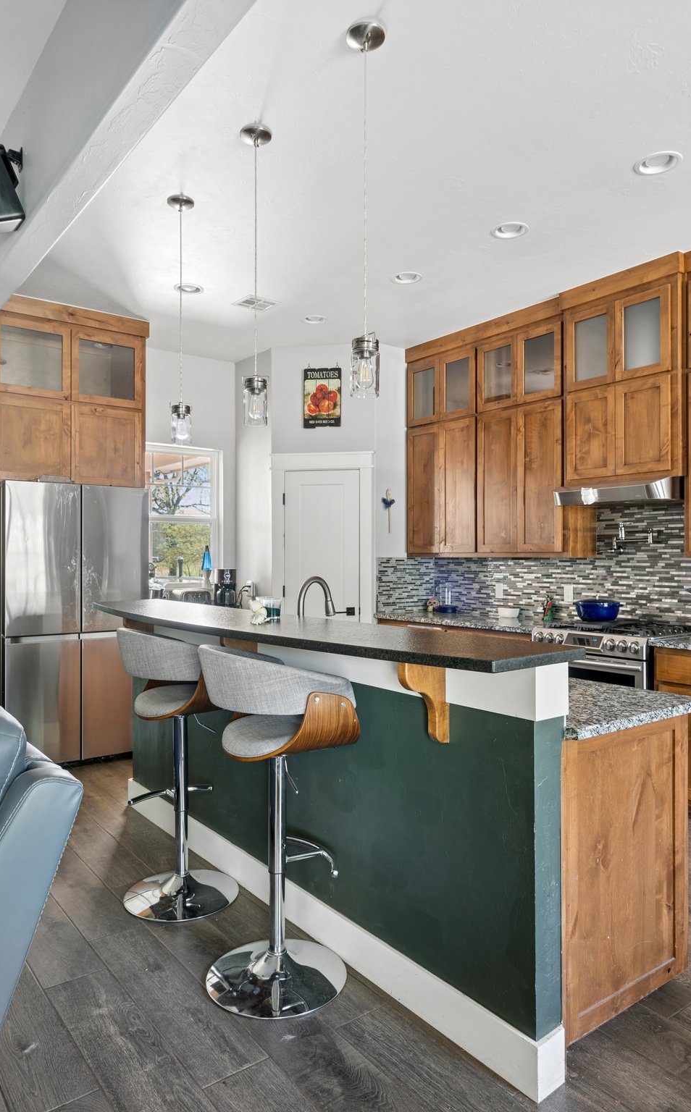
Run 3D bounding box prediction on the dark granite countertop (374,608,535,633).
[{"bbox_3d":[0.979,0.473,5.289,0.650,0.035,1.515,0,0,-38],"label":"dark granite countertop"}]

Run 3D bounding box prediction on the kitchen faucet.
[{"bbox_3d":[-0.140,0.272,3.207,0.215,0.369,0.060,0,0,-38],"label":"kitchen faucet"}]

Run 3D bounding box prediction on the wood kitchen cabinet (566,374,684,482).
[{"bbox_3d":[1.803,-0.748,4.428,0.410,0.595,0.765,0,0,-38],"label":"wood kitchen cabinet"}]

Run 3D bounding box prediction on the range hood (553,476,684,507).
[{"bbox_3d":[1.737,-0.383,4.390,0.560,0.135,0.765,0,0,-38],"label":"range hood"}]

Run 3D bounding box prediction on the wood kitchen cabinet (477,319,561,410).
[{"bbox_3d":[1.335,-1.320,5.084,0.340,0.520,0.775,0,0,-38],"label":"wood kitchen cabinet"}]

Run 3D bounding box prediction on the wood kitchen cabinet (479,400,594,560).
[{"bbox_3d":[1.343,-0.526,5.074,0.340,1.058,0.800,0,0,-38],"label":"wood kitchen cabinet"}]

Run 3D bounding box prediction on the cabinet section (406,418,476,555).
[{"bbox_3d":[0.846,-0.495,5.551,0.325,1.018,0.741,0,0,-38],"label":"cabinet section"}]

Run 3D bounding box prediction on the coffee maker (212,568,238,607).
[{"bbox_3d":[-0.986,0.283,5.775,0.178,0.347,0.220,0,0,-27],"label":"coffee maker"}]

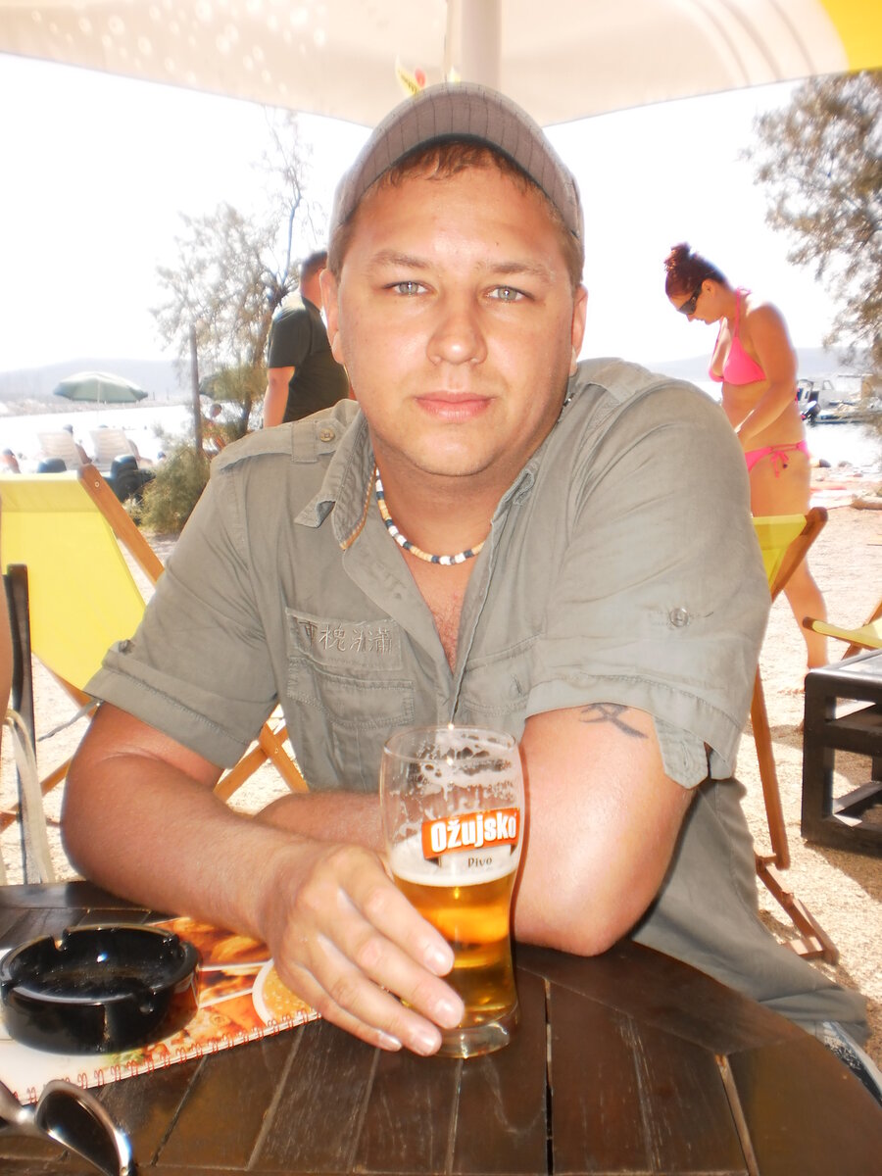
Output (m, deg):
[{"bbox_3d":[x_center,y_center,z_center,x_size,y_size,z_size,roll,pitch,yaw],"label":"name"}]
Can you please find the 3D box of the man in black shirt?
[{"bbox_3d":[-0.614,-0.723,5.960,0.380,1.750,0.500,4,10,25],"label":"man in black shirt"}]

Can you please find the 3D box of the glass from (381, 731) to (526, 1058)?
[{"bbox_3d":[0.006,0.159,0.651,0.076,0.158,0.076,-1,9,0],"label":"glass"}]

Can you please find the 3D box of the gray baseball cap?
[{"bbox_3d":[0.012,-0.294,0.864,0.178,0.120,0.260,-1,-4,0],"label":"gray baseball cap"}]

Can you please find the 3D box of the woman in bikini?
[{"bbox_3d":[1.101,-0.421,4.416,0.570,1.615,0.470,-4,10,-22],"label":"woman in bikini"}]

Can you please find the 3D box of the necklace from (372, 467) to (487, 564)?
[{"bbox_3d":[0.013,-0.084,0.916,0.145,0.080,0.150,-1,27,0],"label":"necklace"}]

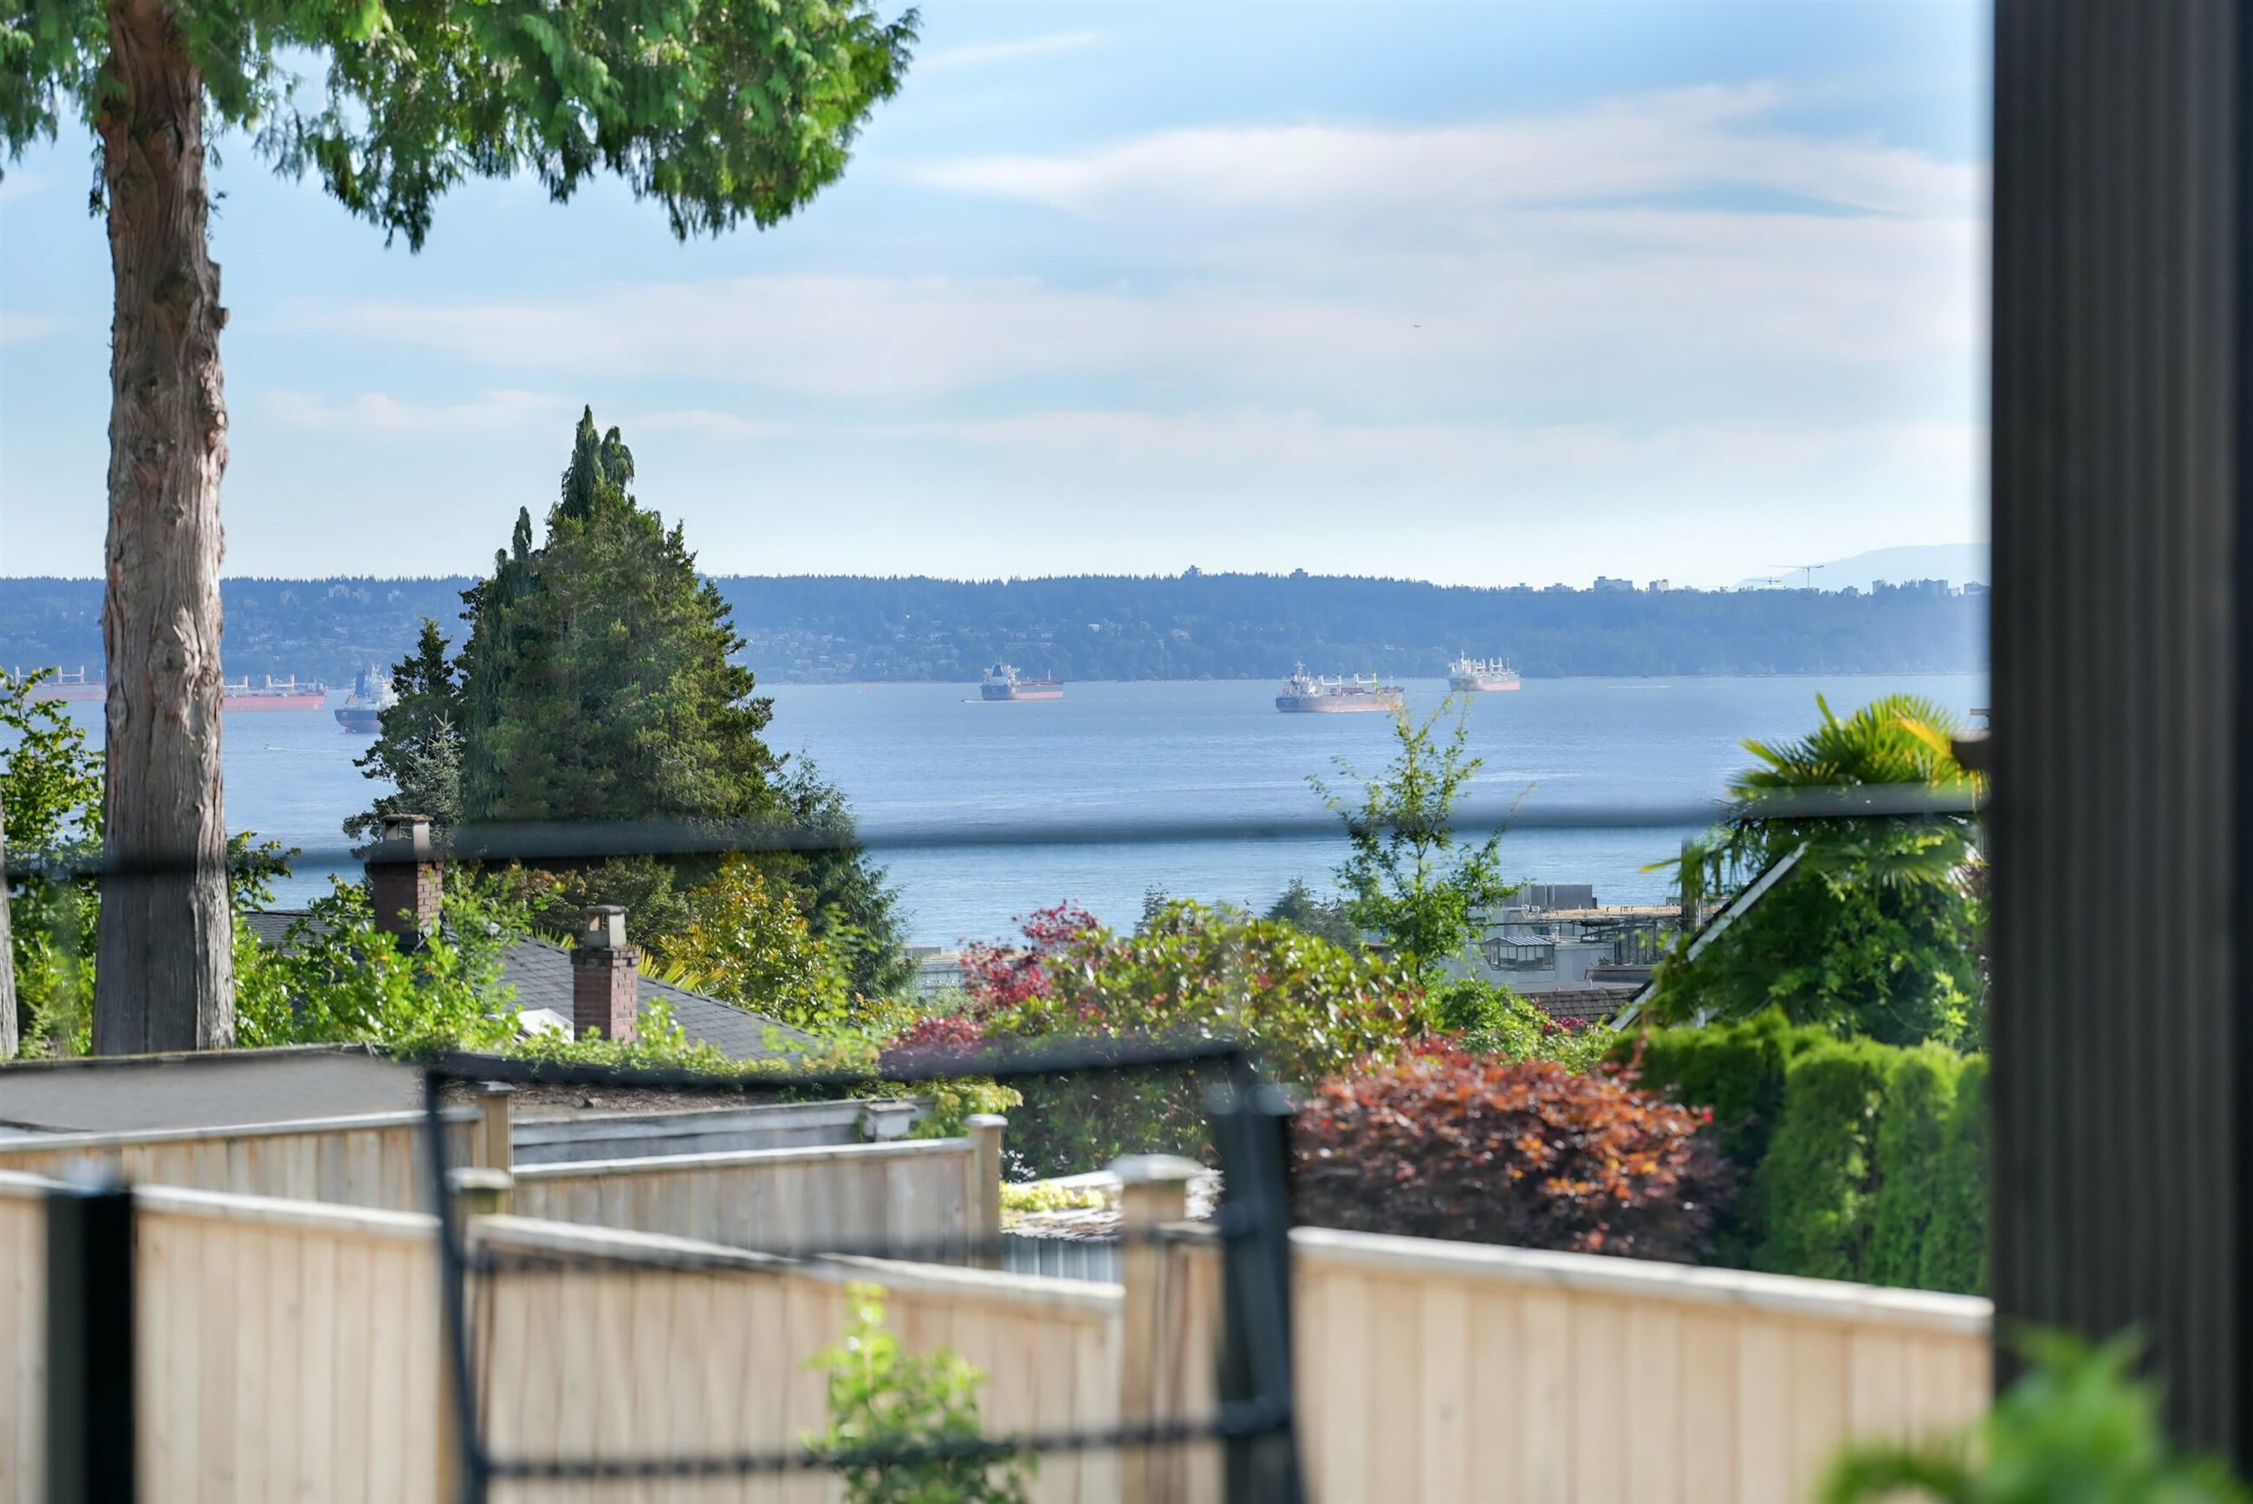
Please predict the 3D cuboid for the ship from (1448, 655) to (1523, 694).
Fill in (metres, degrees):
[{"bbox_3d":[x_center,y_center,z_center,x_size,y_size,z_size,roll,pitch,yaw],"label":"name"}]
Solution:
[{"bbox_3d":[385.720,-85.294,7080.000,31.000,41.000,183.000,0,1,17],"label":"ship"}]

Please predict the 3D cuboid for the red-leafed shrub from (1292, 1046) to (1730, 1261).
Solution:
[{"bbox_3d":[1.417,2.067,24.000,1.750,1.900,1.600,0,1,0],"label":"red-leafed shrub"}]

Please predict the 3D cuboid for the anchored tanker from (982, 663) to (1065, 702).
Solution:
[{"bbox_3d":[-97.101,-66.394,6200.000,30.000,37.000,178.000,0,1,14],"label":"anchored tanker"}]

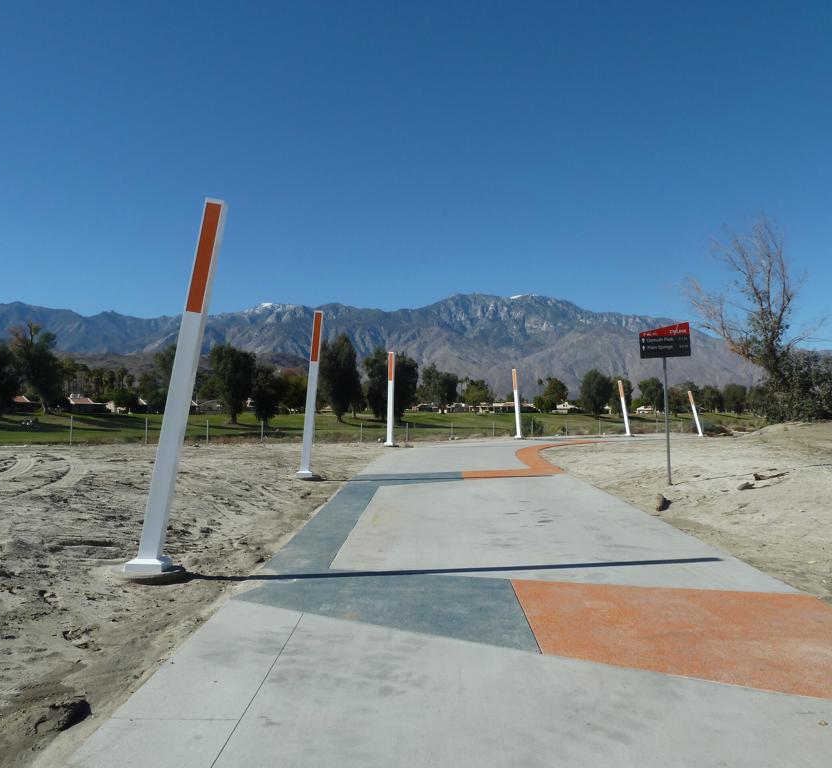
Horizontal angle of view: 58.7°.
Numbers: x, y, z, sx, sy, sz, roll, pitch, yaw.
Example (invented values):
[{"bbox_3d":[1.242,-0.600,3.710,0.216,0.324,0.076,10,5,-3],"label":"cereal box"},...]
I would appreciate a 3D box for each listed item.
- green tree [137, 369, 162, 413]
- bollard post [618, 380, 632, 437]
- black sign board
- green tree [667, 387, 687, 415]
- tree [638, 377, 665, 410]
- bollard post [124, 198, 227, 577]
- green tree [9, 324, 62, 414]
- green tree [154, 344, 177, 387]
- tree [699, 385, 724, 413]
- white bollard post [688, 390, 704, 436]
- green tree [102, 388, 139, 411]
[{"bbox_3d":[-53.651,1.318,150.000,6.090,8.920,6.000,0,-2,0],"label":"green tree"},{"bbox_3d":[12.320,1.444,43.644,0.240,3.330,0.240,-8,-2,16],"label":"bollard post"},{"bbox_3d":[4.319,-0.753,12.800,0.860,0.610,0.050,-2,-2,5],"label":"black sign board"},{"bbox_3d":[50.022,3.264,142.000,3.840,5.570,4.000,0,-2,0],"label":"green tree"},{"bbox_3d":[55.730,2.662,175.000,6.153,8.874,5.845,0,-2,0],"label":"tree"},{"bbox_3d":[-2.124,-0.018,6.765,0.290,3.438,0.290,9,-6,-3],"label":"bollard post"},{"bbox_3d":[-74.608,-3.039,145.000,9.804,18.039,9.314,0,-2,0],"label":"green tree"},{"bbox_3d":[-55.862,-1.379,170.000,8.506,15.862,8.081,0,-2,0],"label":"green tree"},{"bbox_3d":[67.931,3.391,170.000,5.980,6.550,6.000,0,-2,0],"label":"tree"},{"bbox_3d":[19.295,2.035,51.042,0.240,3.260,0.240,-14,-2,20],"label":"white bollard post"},{"bbox_3d":[-59.939,3.245,150.000,7.300,4.670,6.500,0,-2,0],"label":"green tree"}]

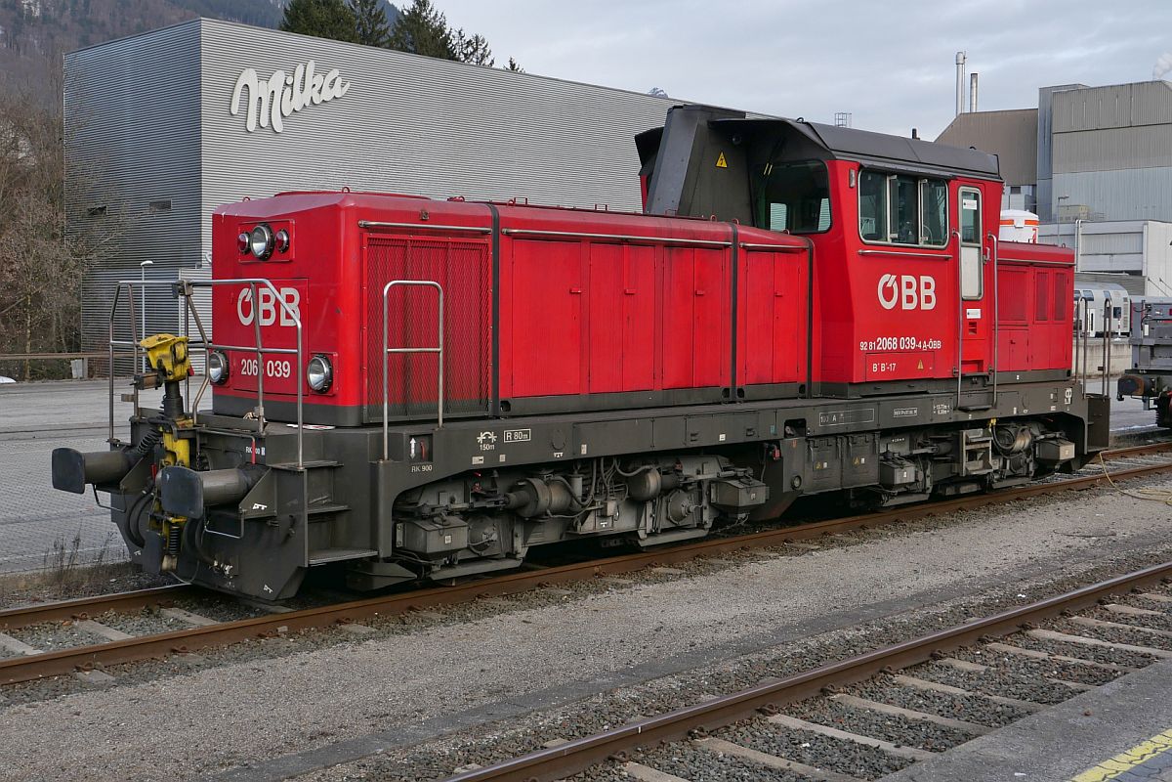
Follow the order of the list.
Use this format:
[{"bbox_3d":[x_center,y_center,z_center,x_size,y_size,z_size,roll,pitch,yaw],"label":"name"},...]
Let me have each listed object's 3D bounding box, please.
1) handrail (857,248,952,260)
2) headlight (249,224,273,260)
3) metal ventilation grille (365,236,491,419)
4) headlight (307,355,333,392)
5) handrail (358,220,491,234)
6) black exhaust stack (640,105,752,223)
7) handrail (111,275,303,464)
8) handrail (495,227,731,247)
[{"bbox_3d":[3.560,-1.504,13.328,1.790,0.060,0.090,-3,5,-40],"label":"handrail"},{"bbox_3d":[-2.675,-1.229,9.936,0.306,0.306,0.100,4,5,45],"label":"headlight"},{"bbox_3d":[-1.266,-0.504,9.809,1.230,1.488,0.060,-3,5,-40],"label":"metal ventilation grille"},{"bbox_3d":[-2.099,-0.143,9.517,0.293,0.293,0.100,4,5,45],"label":"headlight"},{"bbox_3d":[-1.271,-1.310,9.699,1.263,0.070,0.100,-3,5,-40],"label":"handrail"},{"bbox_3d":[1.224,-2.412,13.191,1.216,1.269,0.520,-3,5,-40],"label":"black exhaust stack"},{"bbox_3d":[-3.078,-0.198,9.570,2.743,1.394,0.160,3,5,40],"label":"handrail"},{"bbox_3d":[0.377,-1.407,11.103,2.869,0.070,0.100,-3,5,-40],"label":"handrail"}]

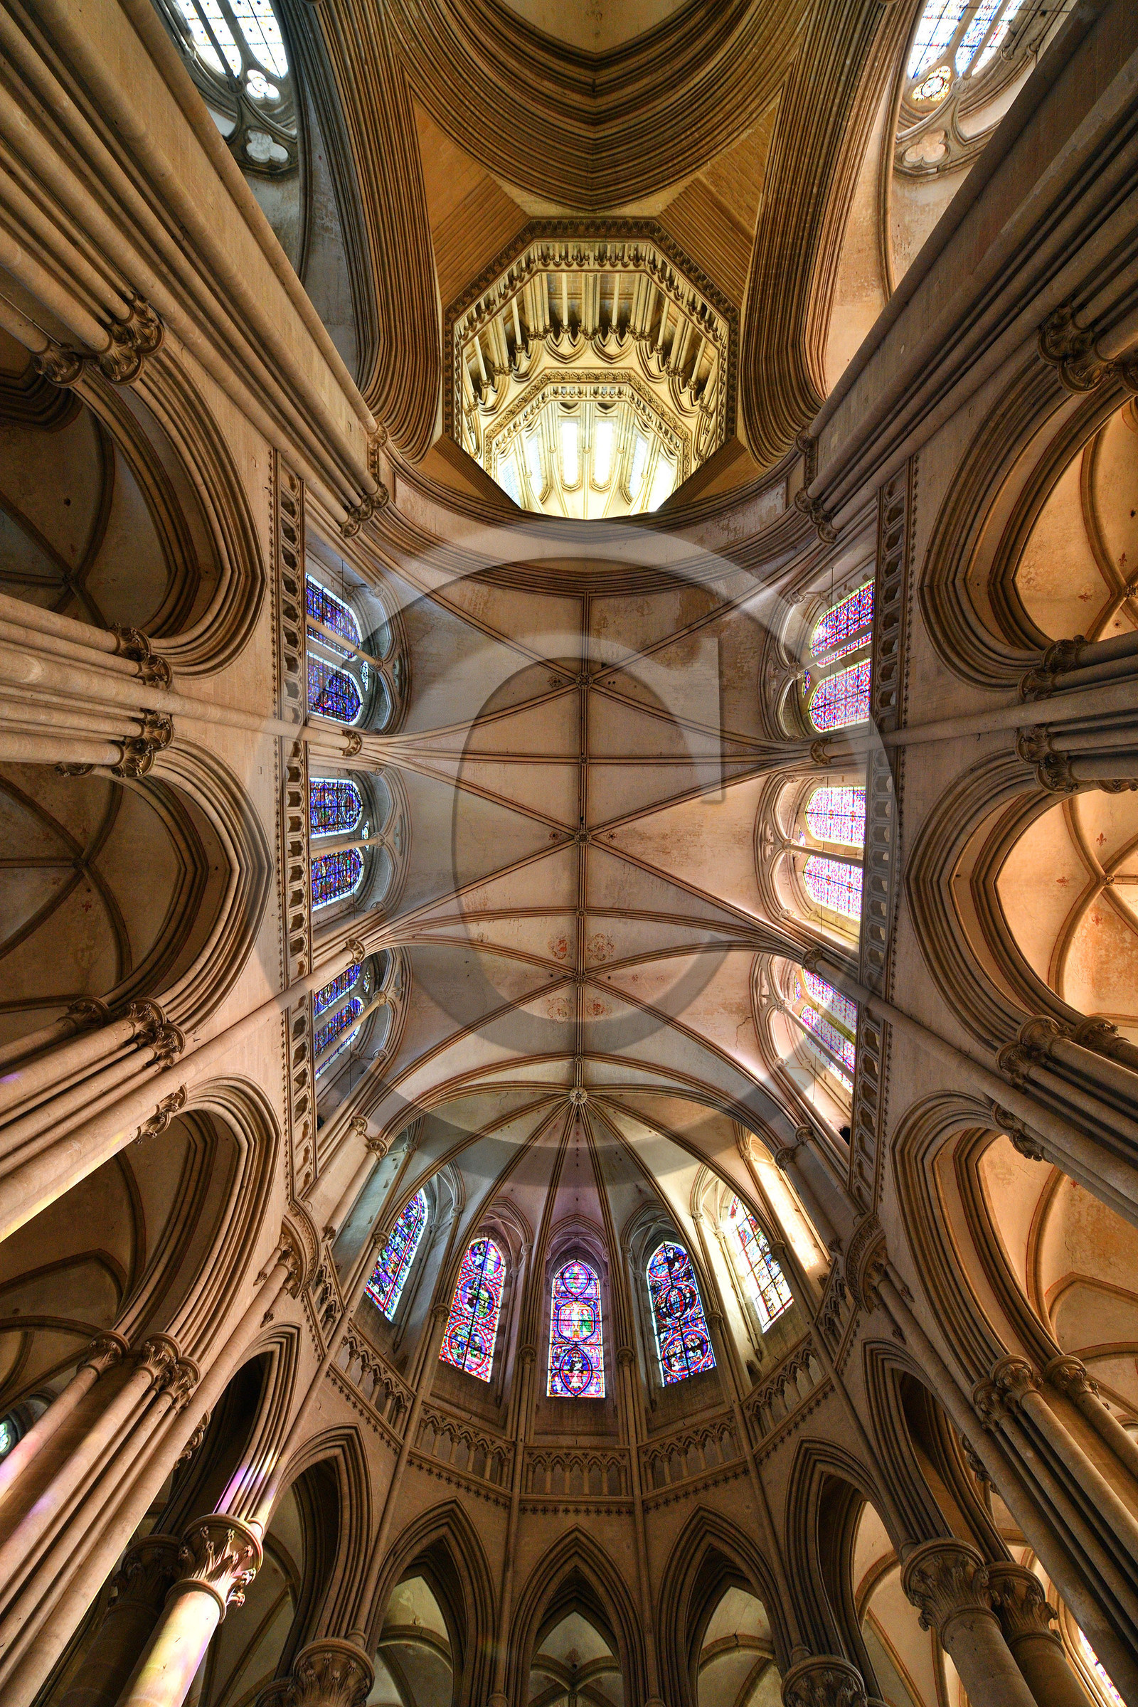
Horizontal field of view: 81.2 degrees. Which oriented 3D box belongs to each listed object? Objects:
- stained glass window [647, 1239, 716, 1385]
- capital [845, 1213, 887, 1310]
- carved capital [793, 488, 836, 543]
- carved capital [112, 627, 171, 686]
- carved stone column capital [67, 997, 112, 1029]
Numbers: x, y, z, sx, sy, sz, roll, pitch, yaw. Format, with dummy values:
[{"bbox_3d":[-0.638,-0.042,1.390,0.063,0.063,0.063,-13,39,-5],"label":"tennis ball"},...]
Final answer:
[{"bbox_3d":[2.941,12.313,18.220,1.380,4.680,0.200,-23,-86,3],"label":"stained glass window"},{"bbox_3d":[5.297,7.402,11.837,0.480,0.500,1.800,7,-85,0],"label":"capital"},{"bbox_3d":[5.469,-7.396,14.355,0.480,0.520,1.330,-39,-87,4],"label":"carved capital"},{"bbox_3d":[-5.462,-2.419,8.318,0.460,0.460,0.888,-44,-87,4],"label":"carved capital"},{"bbox_3d":[-6.287,2.167,8.481,0.550,0.430,0.550,0,-85,1],"label":"carved stone column capital"}]

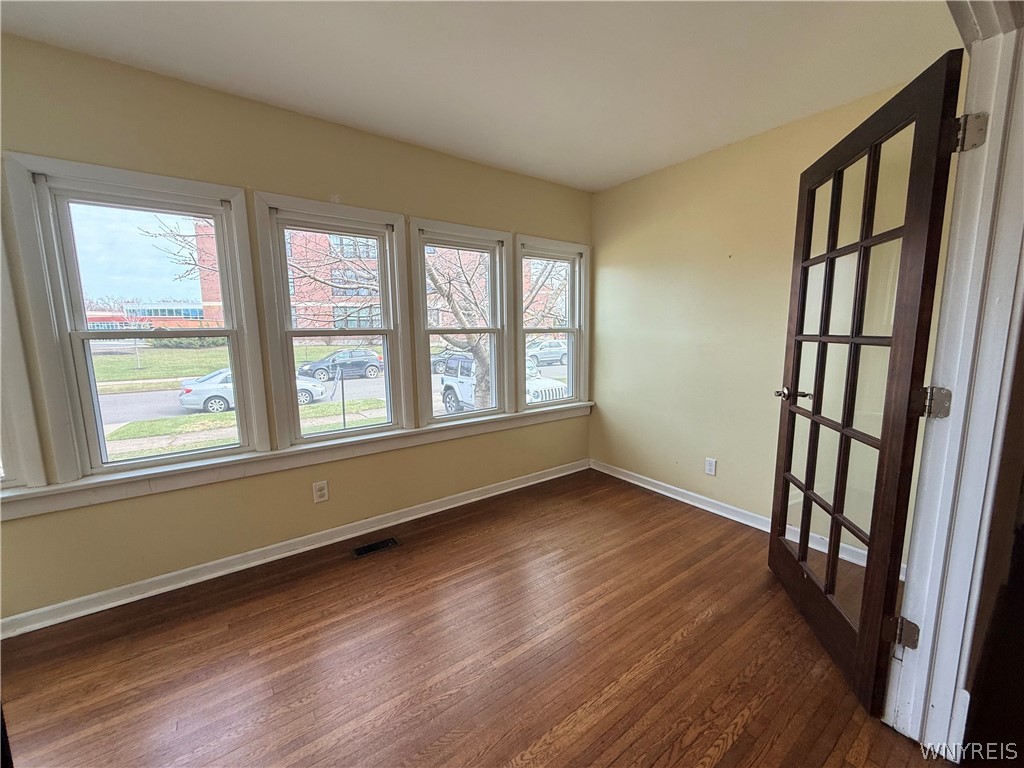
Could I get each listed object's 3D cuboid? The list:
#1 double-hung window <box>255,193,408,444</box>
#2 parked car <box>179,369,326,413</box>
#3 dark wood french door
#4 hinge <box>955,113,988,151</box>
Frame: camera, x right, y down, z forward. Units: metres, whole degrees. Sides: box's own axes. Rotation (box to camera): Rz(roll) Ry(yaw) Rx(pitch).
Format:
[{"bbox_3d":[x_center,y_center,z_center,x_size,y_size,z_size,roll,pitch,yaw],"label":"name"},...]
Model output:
[{"bbox_3d":[-1.017,-0.351,2.508,0.814,1.378,0.100,-6,9,-36],"label":"double-hung window"},{"bbox_3d":[-9.307,0.096,15.213,4.540,1.465,1.760,-5,9,-32],"label":"parked car"},{"bbox_3d":[1.310,0.045,1.682,0.036,2.030,0.915,1,8,14],"label":"dark wood french door"},{"bbox_3d":[1.234,-0.676,1.113,0.025,0.090,0.060,-6,9,-36],"label":"hinge"}]

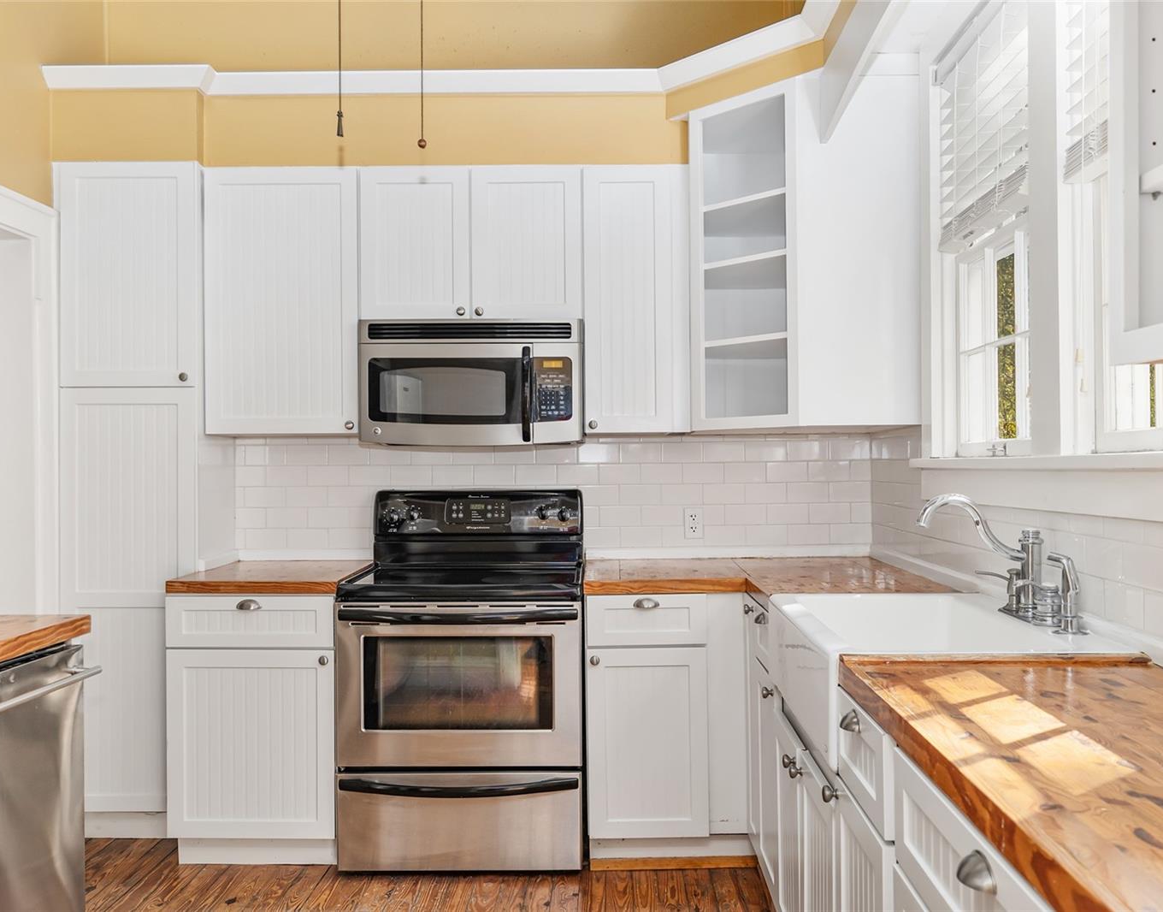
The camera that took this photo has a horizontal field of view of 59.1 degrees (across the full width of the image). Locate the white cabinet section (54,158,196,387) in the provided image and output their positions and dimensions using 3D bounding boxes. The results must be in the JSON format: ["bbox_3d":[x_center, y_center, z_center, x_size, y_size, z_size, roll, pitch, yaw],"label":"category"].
[{"bbox_3d":[-1.531,-0.613,3.468,0.480,0.757,0.030,0,0,1],"label":"white cabinet section"}]

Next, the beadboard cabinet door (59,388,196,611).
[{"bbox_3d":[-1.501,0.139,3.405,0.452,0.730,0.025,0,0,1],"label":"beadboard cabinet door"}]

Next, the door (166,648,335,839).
[{"bbox_3d":[-1.020,0.886,3.175,0.521,0.585,0.025,0,0,1],"label":"door"}]

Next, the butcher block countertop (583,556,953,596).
[{"bbox_3d":[0.541,0.399,3.260,1.056,0.042,1.075,0,0,1],"label":"butcher block countertop"}]

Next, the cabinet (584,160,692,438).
[{"bbox_3d":[0.185,-0.532,3.515,0.366,0.915,0.030,0,0,1],"label":"cabinet"}]

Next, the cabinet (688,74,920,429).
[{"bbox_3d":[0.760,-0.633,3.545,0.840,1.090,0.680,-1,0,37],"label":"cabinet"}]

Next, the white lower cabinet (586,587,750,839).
[{"bbox_3d":[0.270,0.845,3.490,0.505,0.840,0.600,0,0,1],"label":"white lower cabinet"}]

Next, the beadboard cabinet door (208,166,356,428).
[{"bbox_3d":[-1.023,-0.528,3.500,0.518,0.906,0.025,0,0,1],"label":"beadboard cabinet door"}]

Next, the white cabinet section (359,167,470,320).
[{"bbox_3d":[-0.567,-0.721,3.493,0.366,0.513,0.025,0,0,1],"label":"white cabinet section"}]

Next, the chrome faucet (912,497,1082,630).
[{"bbox_3d":[0.901,0.225,2.252,0.295,0.278,0.350,0,0,1],"label":"chrome faucet"}]

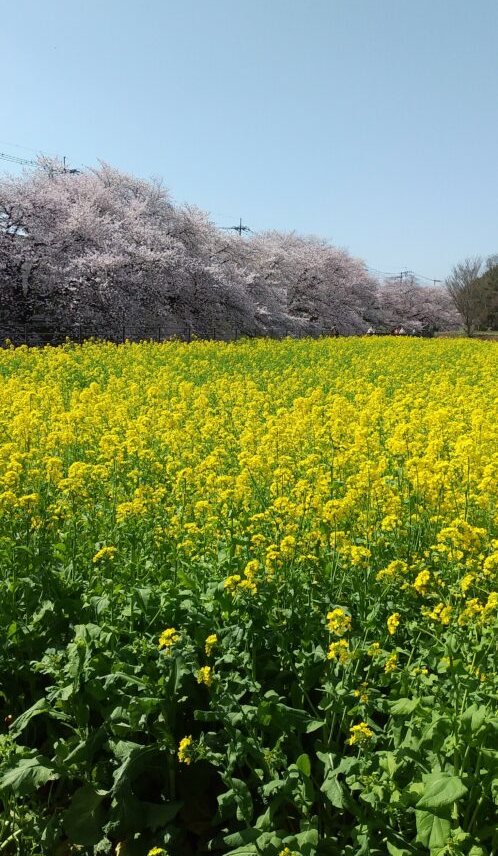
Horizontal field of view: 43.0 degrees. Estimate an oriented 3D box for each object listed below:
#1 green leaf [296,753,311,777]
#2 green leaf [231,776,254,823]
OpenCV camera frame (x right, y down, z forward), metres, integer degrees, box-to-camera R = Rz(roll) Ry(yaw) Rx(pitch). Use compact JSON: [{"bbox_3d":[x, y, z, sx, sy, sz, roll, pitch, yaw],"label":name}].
[{"bbox_3d":[0.145,0.895,1.680,0.040,0.070,0.025,0,9,0],"label":"green leaf"},{"bbox_3d":[-0.016,0.941,1.600,0.062,0.110,0.055,0,9,0],"label":"green leaf"}]

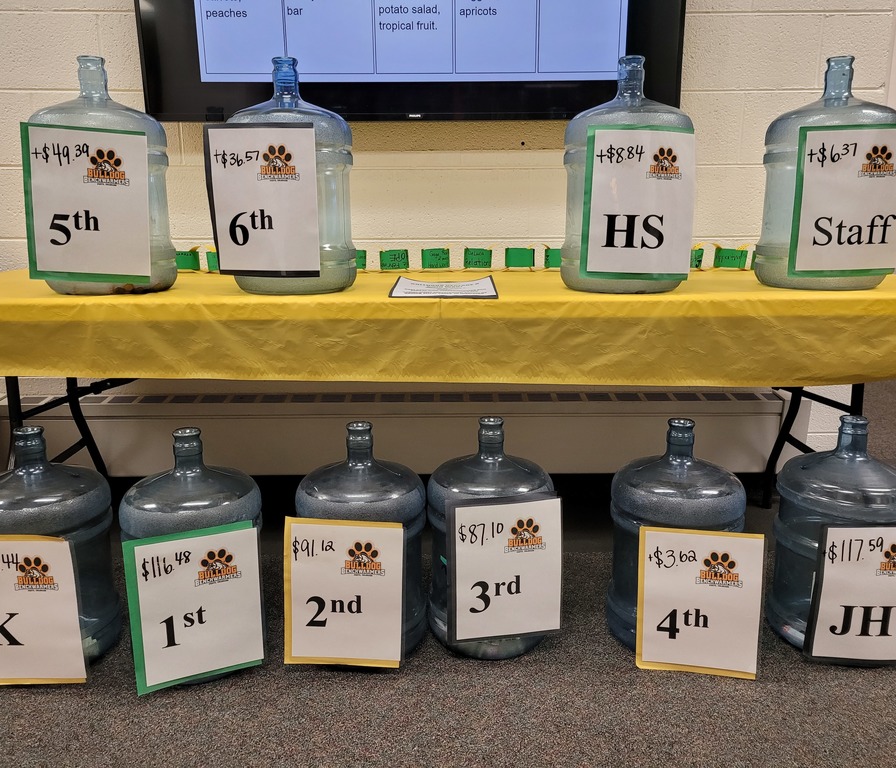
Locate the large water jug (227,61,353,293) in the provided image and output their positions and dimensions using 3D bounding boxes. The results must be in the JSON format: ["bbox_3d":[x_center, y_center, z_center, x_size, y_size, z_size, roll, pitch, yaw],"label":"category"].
[{"bbox_3d":[-0.343,-0.450,1.683,0.274,0.488,0.274,0,13,0],"label":"large water jug"}]

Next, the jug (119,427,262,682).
[{"bbox_3d":[-0.518,0.334,1.584,0.274,0.488,0.274,0,13,0],"label":"jug"}]

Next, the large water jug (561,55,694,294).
[{"bbox_3d":[0.389,-0.453,1.678,0.273,0.486,0.273,-2,13,-8],"label":"large water jug"}]

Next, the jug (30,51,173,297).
[{"bbox_3d":[-0.746,-0.449,1.665,0.273,0.486,0.273,-3,13,-12],"label":"jug"}]

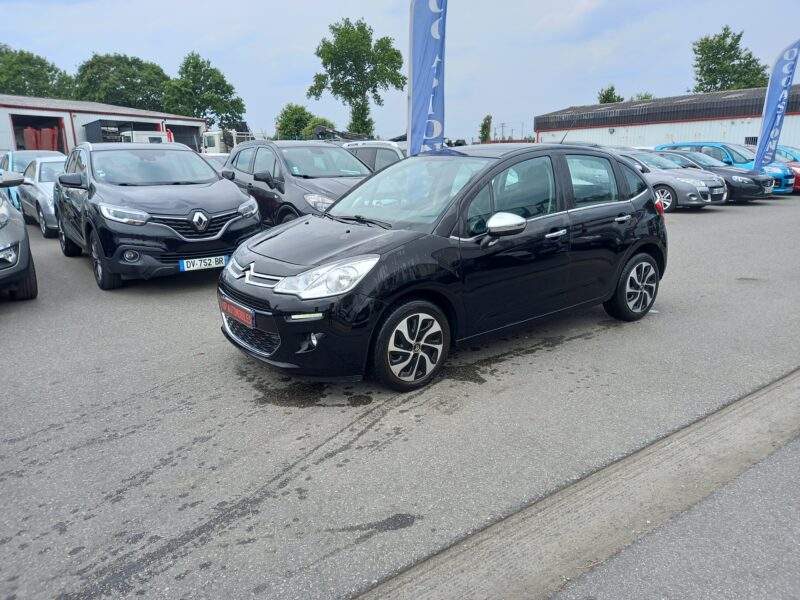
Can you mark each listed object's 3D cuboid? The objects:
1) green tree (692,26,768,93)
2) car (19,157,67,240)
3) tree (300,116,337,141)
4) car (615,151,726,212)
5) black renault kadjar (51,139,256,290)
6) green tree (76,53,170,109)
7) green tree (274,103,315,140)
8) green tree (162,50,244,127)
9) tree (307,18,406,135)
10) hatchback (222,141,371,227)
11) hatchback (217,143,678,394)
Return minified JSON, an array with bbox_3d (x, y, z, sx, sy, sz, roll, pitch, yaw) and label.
[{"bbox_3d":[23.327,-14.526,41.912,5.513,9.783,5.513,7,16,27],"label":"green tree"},{"bbox_3d":[-6.451,-2.169,11.608,1.770,1.440,4.100,-12,18,-37],"label":"car"},{"bbox_3d":[-7.317,-14.290,52.611,3.278,4.618,3.278,-2,15,-7],"label":"tree"},{"bbox_3d":[6.202,-3.184,15.159,1.800,1.440,4.280,-11,18,-36],"label":"car"},{"bbox_3d":[-3.454,-1.301,7.861,1.860,1.610,4.450,-11,18,-35],"label":"black renault kadjar"},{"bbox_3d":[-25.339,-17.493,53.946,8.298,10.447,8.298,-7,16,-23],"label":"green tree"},{"bbox_3d":[-9.876,-15.614,55.001,3.808,6.048,3.808,-3,15,-9],"label":"green tree"},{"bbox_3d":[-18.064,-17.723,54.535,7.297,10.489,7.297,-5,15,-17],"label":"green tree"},{"bbox_3d":[-3.253,-15.931,45.357,7.614,11.320,7.614,-2,14,-4],"label":"tree"},{"bbox_3d":[-1.555,-1.739,9.352,1.840,1.650,4.280,-11,18,-35],"label":"hatchback"},{"bbox_3d":[0.554,-0.492,4.717,3.950,1.525,1.760,-11,18,-35],"label":"hatchback"}]

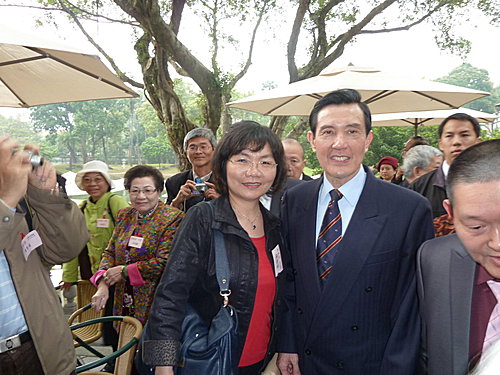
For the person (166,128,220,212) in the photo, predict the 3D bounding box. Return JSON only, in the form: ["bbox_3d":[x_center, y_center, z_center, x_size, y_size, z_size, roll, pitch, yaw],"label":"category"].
[{"bbox_3d":[-0.270,0.524,2.169,0.550,1.730,0.420,0,6,0],"label":"person"}]

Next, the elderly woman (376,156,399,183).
[{"bbox_3d":[1.370,0.458,3.651,0.500,1.540,0.320,5,8,38],"label":"elderly woman"}]

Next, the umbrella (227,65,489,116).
[{"bbox_3d":[1.140,-0.124,4.224,2.450,2.570,2.750,2,7,18],"label":"umbrella"}]

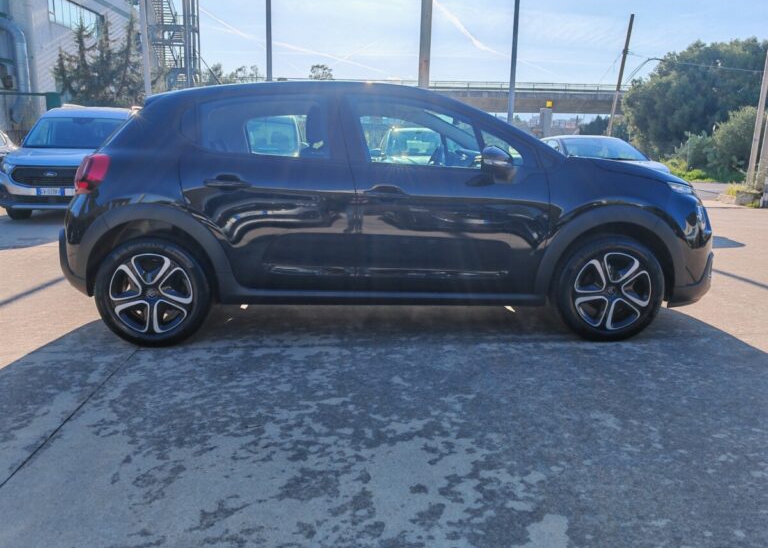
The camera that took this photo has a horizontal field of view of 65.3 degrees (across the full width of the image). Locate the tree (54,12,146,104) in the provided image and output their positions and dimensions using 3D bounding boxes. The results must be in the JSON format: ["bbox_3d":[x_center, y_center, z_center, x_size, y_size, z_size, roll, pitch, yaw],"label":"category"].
[{"bbox_3d":[-11.309,-7.159,24.111,3.700,6.320,3.700,-4,12,-24],"label":"tree"}]

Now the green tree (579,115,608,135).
[{"bbox_3d":[20.327,-12.853,58.542,3.400,5.290,3.400,5,12,18],"label":"green tree"}]

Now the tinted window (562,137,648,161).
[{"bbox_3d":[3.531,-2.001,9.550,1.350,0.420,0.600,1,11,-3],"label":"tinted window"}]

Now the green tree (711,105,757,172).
[{"bbox_3d":[16.042,-5.828,27.328,2.800,3.500,2.800,7,13,29],"label":"green tree"}]

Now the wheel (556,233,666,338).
[{"bbox_3d":[1.282,0.074,3.495,0.630,0.630,0.205,0,11,-4],"label":"wheel"}]

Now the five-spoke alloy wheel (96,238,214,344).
[{"bbox_3d":[-1.251,0.080,3.304,0.630,0.630,0.205,0,11,-4],"label":"five-spoke alloy wheel"}]

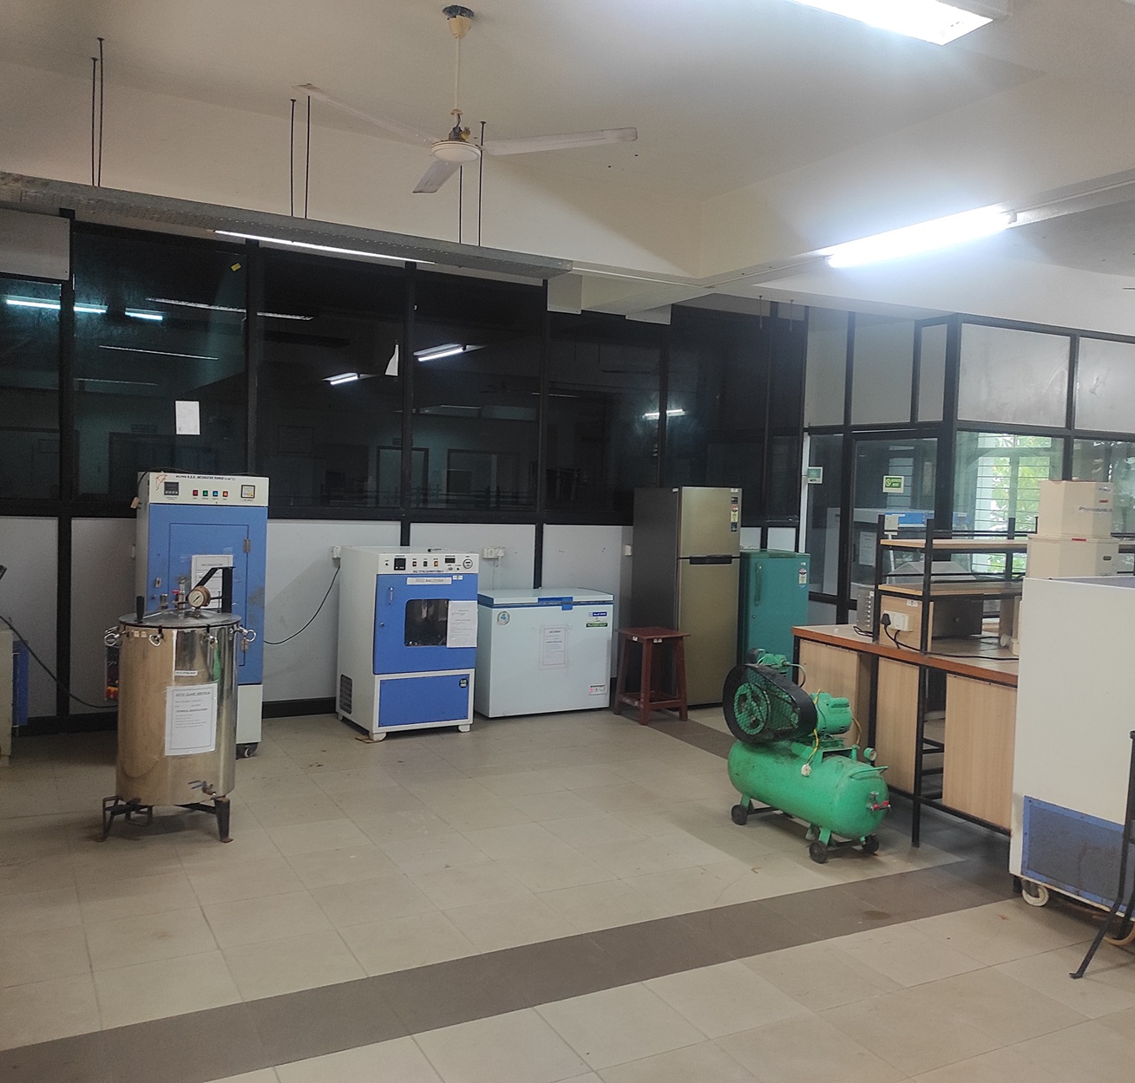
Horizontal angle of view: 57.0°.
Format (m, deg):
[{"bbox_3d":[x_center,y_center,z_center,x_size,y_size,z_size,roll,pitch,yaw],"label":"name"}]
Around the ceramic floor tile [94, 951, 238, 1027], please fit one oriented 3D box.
[{"bbox_3d":[-1.270,1.416,3.312,0.398,0.010,0.396,0,4,-28],"label":"ceramic floor tile"}]

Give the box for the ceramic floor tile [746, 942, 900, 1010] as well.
[{"bbox_3d":[0.861,1.470,3.543,0.400,0.010,0.400,0,3,-28],"label":"ceramic floor tile"}]

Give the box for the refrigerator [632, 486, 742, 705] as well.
[{"bbox_3d":[0.901,0.403,8.094,0.555,1.625,0.660,0,4,-28],"label":"refrigerator"}]

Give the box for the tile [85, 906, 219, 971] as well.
[{"bbox_3d":[-1.462,1.396,3.678,0.400,0.010,0.396,0,4,-28],"label":"tile"}]

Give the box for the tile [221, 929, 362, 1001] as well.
[{"bbox_3d":[-0.923,1.423,3.517,0.400,0.010,0.398,0,4,-28],"label":"tile"}]

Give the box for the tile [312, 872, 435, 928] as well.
[{"bbox_3d":[-0.750,1.394,4.038,0.398,0.010,0.396,0,4,-28],"label":"tile"}]

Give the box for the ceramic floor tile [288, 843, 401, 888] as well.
[{"bbox_3d":[-0.938,1.372,4.394,0.400,0.010,0.400,0,3,-28],"label":"ceramic floor tile"}]

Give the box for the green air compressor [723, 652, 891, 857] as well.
[{"bbox_3d":[1.129,0.989,4.926,0.430,0.840,0.890,0,4,-28],"label":"green air compressor"}]

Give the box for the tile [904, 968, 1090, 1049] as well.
[{"bbox_3d":[1.408,1.508,3.406,0.400,0.010,0.400,0,4,-28],"label":"tile"}]

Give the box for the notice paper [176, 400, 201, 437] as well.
[{"bbox_3d":[-2.379,-0.774,6.558,0.140,0.208,0.002,0,4,-28],"label":"notice paper"}]

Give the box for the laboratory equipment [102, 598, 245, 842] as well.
[{"bbox_3d":[-1.776,0.768,4.790,0.590,1.100,0.590,0,4,-31],"label":"laboratory equipment"}]

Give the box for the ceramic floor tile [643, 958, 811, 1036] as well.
[{"bbox_3d":[0.511,1.469,3.356,0.400,0.010,0.400,0,3,-28],"label":"ceramic floor tile"}]

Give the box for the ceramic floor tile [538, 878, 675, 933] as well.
[{"bbox_3d":[0.141,1.425,4.068,0.398,0.010,0.396,0,4,-28],"label":"ceramic floor tile"}]

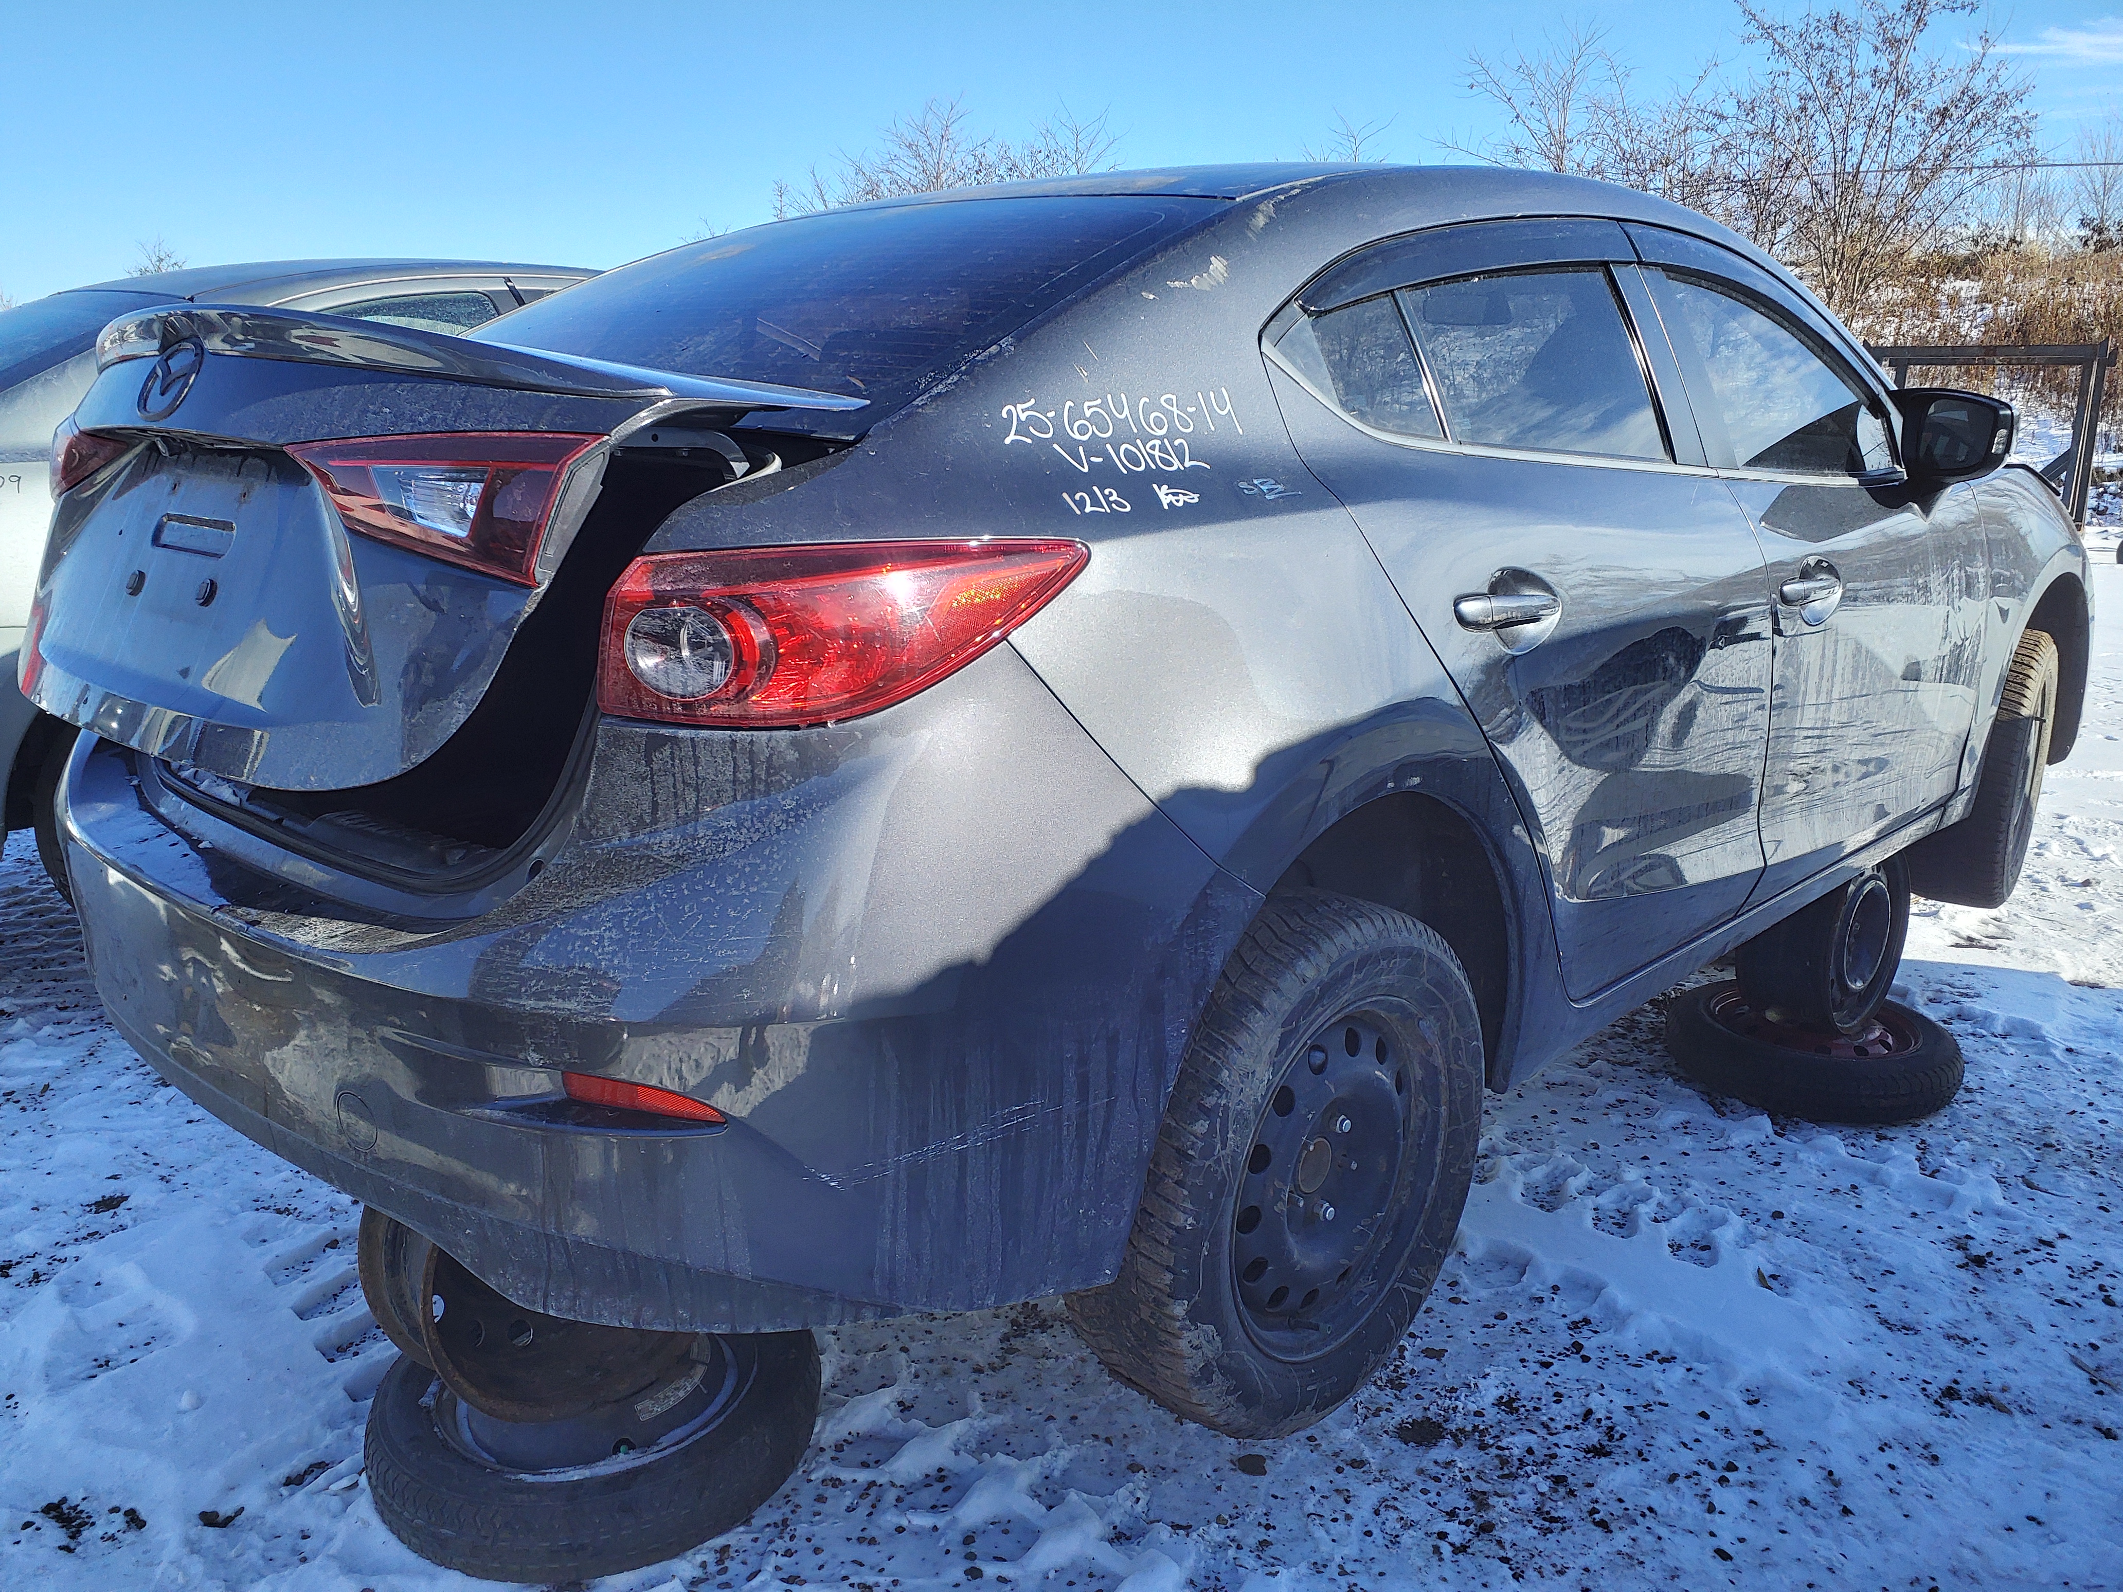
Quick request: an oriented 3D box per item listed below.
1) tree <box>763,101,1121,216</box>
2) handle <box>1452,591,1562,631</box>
[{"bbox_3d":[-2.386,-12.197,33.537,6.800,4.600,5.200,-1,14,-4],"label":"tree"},{"bbox_3d":[0.544,-0.229,1.931,0.053,0.048,0.240,13,20,43],"label":"handle"}]

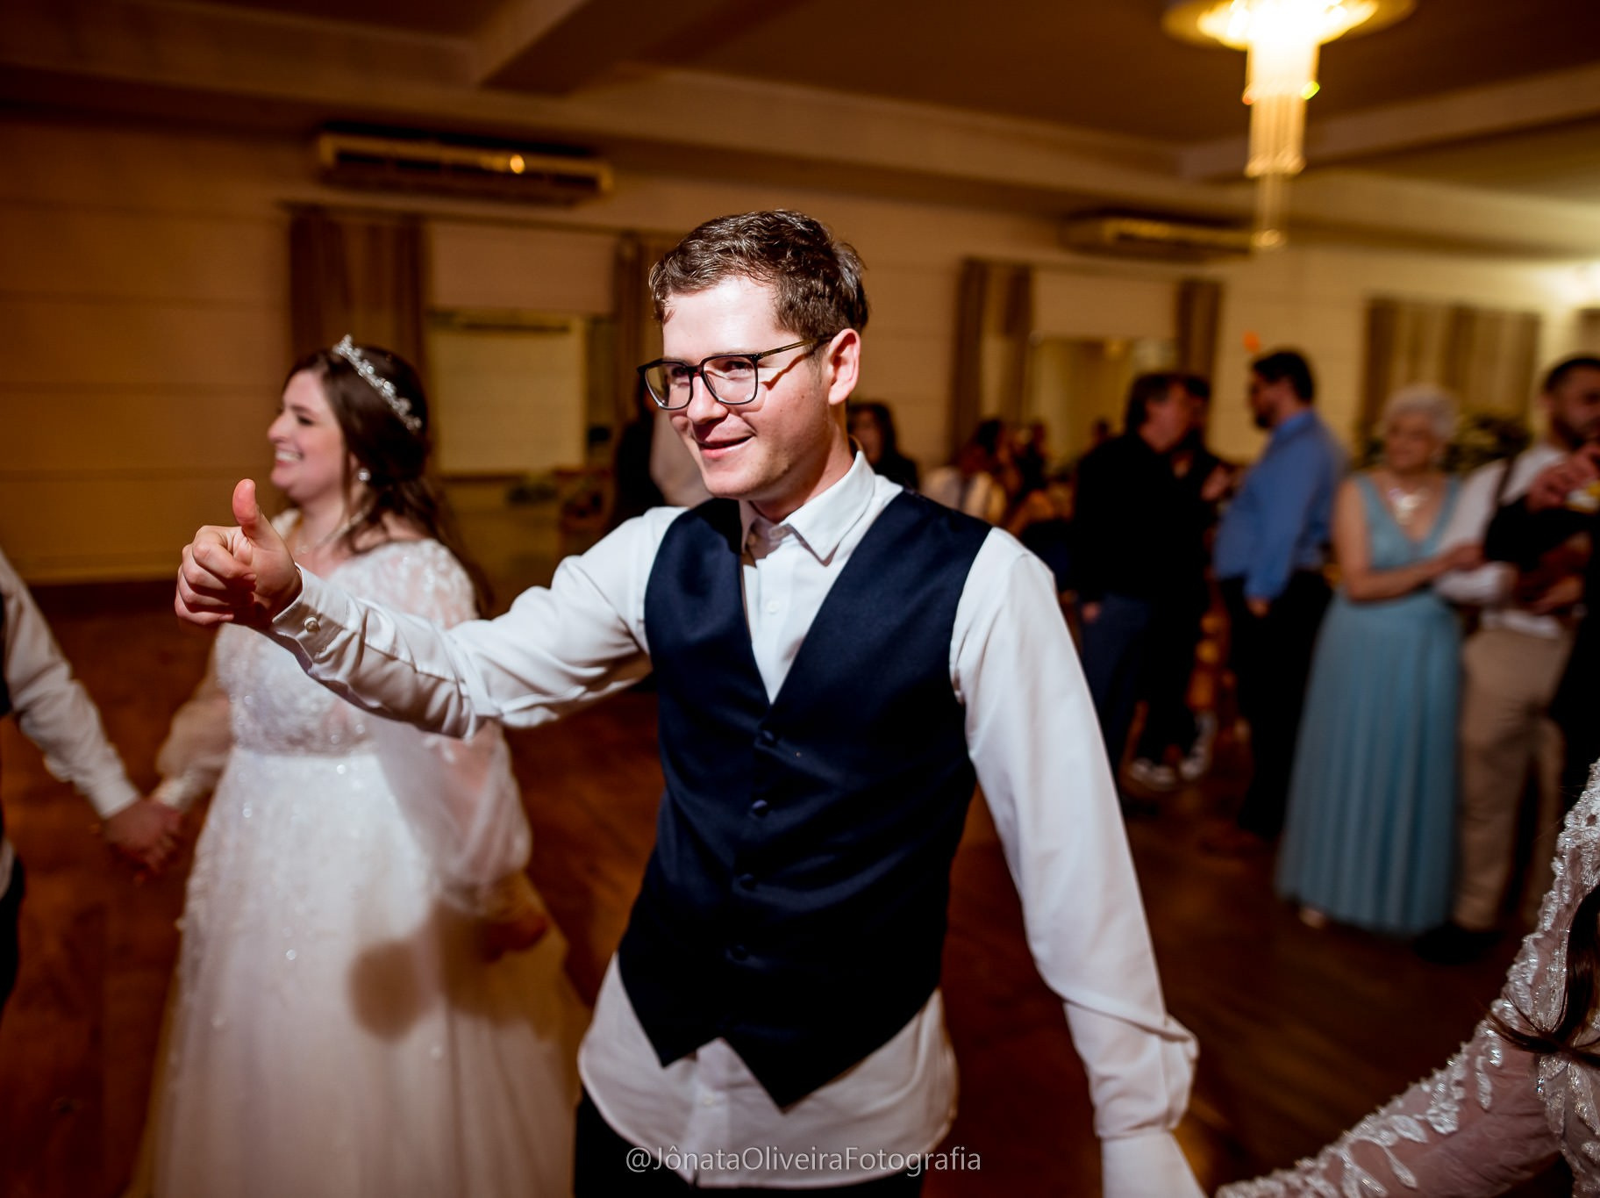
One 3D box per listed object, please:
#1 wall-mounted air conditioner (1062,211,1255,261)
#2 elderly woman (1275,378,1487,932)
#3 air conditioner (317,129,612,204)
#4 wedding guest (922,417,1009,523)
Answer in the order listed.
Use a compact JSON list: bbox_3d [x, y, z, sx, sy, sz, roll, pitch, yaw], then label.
[{"bbox_3d":[3.082,-3.064,10.290,1.690,0.225,0.570,-4,12,-28],"label":"wall-mounted air conditioner"},{"bbox_3d":[1.710,0.185,3.560,0.530,1.600,0.440,5,11,17],"label":"elderly woman"},{"bbox_3d":[-2.113,-2.668,7.468,1.690,0.225,0.570,-4,12,-28],"label":"air conditioner"},{"bbox_3d":[1.268,-0.486,7.699,0.650,1.327,0.500,-7,14,-38],"label":"wedding guest"}]

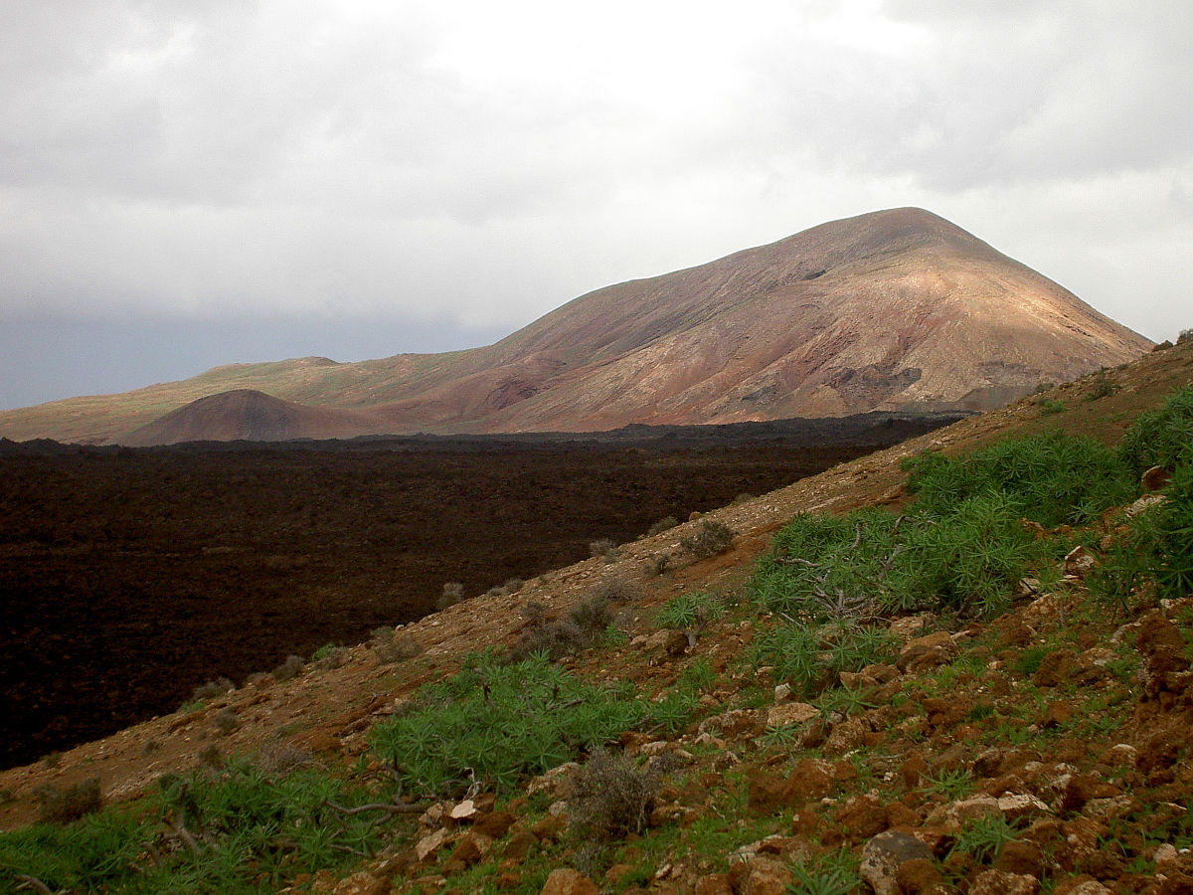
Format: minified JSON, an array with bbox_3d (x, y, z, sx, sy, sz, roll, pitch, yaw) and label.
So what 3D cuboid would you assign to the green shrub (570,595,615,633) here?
[{"bbox_3d":[-0.030,1.134,23.800,0.310,0.255,0.294,0,0,0],"label":"green shrub"}]

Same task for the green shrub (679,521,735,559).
[{"bbox_3d":[0.930,0.763,29.500,0.451,0.307,0.383,0,0,0],"label":"green shrub"}]

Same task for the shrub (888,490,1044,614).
[{"bbox_3d":[1.677,0.482,16.000,0.706,0.559,0.671,0,0,0],"label":"shrub"}]

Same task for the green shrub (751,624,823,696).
[{"bbox_3d":[0.834,0.930,15.400,0.322,0.305,0.290,0,0,0],"label":"green shrub"}]

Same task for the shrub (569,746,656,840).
[{"bbox_3d":[0.057,1.285,13.000,0.331,0.316,0.298,0,0,0],"label":"shrub"}]

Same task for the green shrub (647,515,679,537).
[{"bbox_3d":[0.733,0.877,39.000,0.353,0.236,0.318,0,0,0],"label":"green shrub"}]

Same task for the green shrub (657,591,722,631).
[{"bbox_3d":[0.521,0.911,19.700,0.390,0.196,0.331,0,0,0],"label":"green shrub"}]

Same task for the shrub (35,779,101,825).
[{"bbox_3d":[-3.833,2.571,25.500,0.490,0.307,0.392,0,0,0],"label":"shrub"}]

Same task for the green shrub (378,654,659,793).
[{"bbox_3d":[-0.385,1.290,16.500,1.353,0.593,1.015,0,0,0],"label":"green shrub"}]

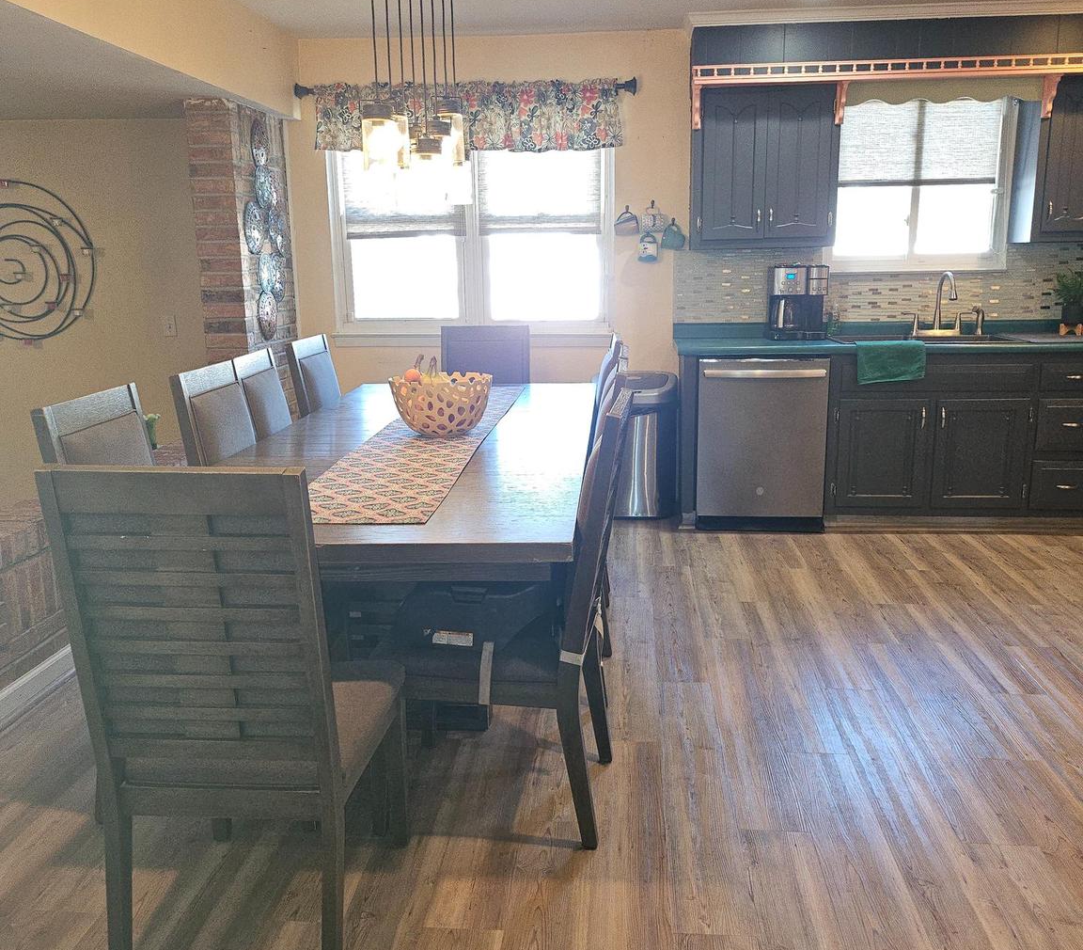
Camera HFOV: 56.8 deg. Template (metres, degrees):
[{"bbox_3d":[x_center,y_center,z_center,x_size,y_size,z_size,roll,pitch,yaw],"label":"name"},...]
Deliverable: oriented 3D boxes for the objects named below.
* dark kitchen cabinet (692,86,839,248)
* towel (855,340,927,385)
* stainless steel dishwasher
[{"bbox_3d":[1.051,-1.487,4.832,0.665,0.761,0.317,0,13,5],"label":"dark kitchen cabinet"},{"bbox_3d":[1.587,-0.515,4.597,0.306,0.202,0.141,0,13,5],"label":"towel"},{"bbox_3d":[1.076,-0.210,5.056,0.605,0.824,0.600,0,13,4],"label":"stainless steel dishwasher"}]

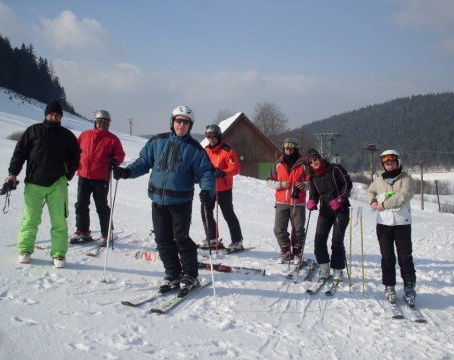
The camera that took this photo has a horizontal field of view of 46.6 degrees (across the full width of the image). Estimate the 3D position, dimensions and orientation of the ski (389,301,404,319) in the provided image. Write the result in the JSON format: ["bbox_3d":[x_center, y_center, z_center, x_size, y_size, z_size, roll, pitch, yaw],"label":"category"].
[{"bbox_3d":[1.940,1.385,6.170,0.115,0.090,1.570,6,2,13],"label":"ski"}]

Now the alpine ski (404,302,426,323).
[{"bbox_3d":[2.090,1.360,6.000,0.110,0.090,1.500,8,2,11],"label":"alpine ski"}]

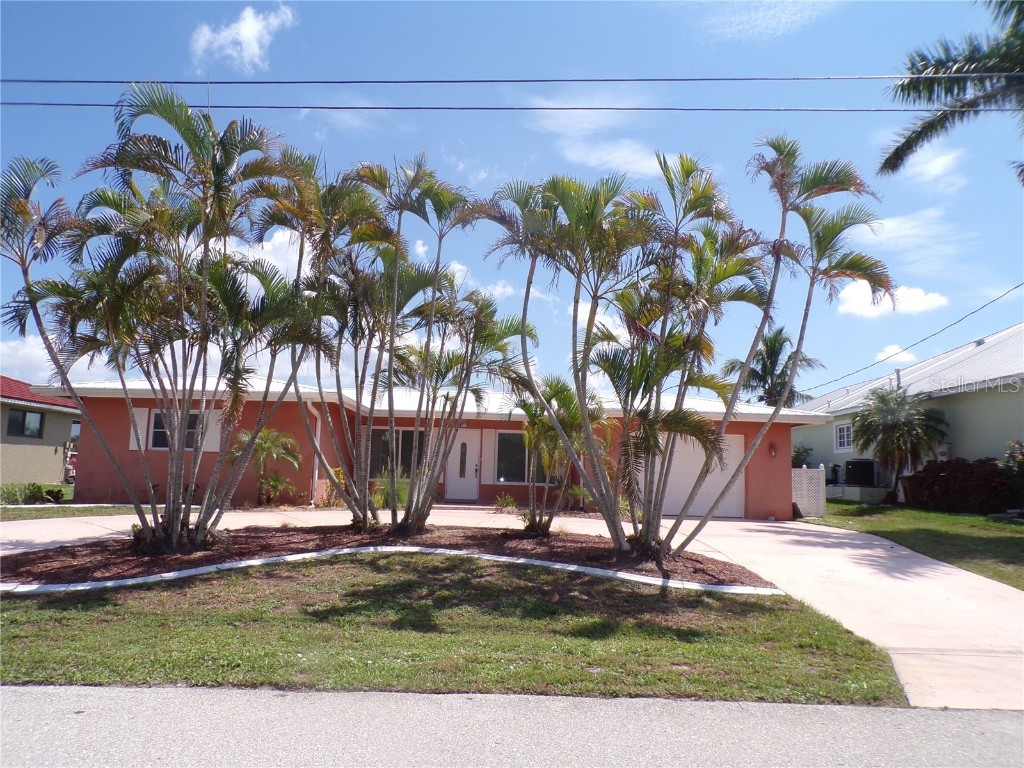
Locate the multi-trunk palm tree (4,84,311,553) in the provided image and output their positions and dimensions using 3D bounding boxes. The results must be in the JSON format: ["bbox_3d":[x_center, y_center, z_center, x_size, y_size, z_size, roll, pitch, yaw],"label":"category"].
[{"bbox_3d":[-5.490,-1.200,11.000,4.700,7.300,3.800,1,-6,0],"label":"multi-trunk palm tree"}]

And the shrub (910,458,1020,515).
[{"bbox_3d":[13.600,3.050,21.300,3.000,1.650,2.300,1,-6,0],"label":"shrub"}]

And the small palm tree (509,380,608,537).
[{"bbox_3d":[0.860,1.300,13.350,1.830,2.980,1.750,1,-6,0],"label":"small palm tree"}]

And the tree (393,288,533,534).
[{"bbox_3d":[-0.920,0.440,13.250,2.600,4.500,2.350,1,-6,0],"label":"tree"}]

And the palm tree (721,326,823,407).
[{"bbox_3d":[12.100,1.190,33.000,4.800,7.800,4.600,1,-6,0],"label":"palm tree"}]

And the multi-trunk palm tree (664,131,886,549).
[{"bbox_3d":[4.359,-0.737,11.659,3.640,6.880,2.500,1,-6,0],"label":"multi-trunk palm tree"}]

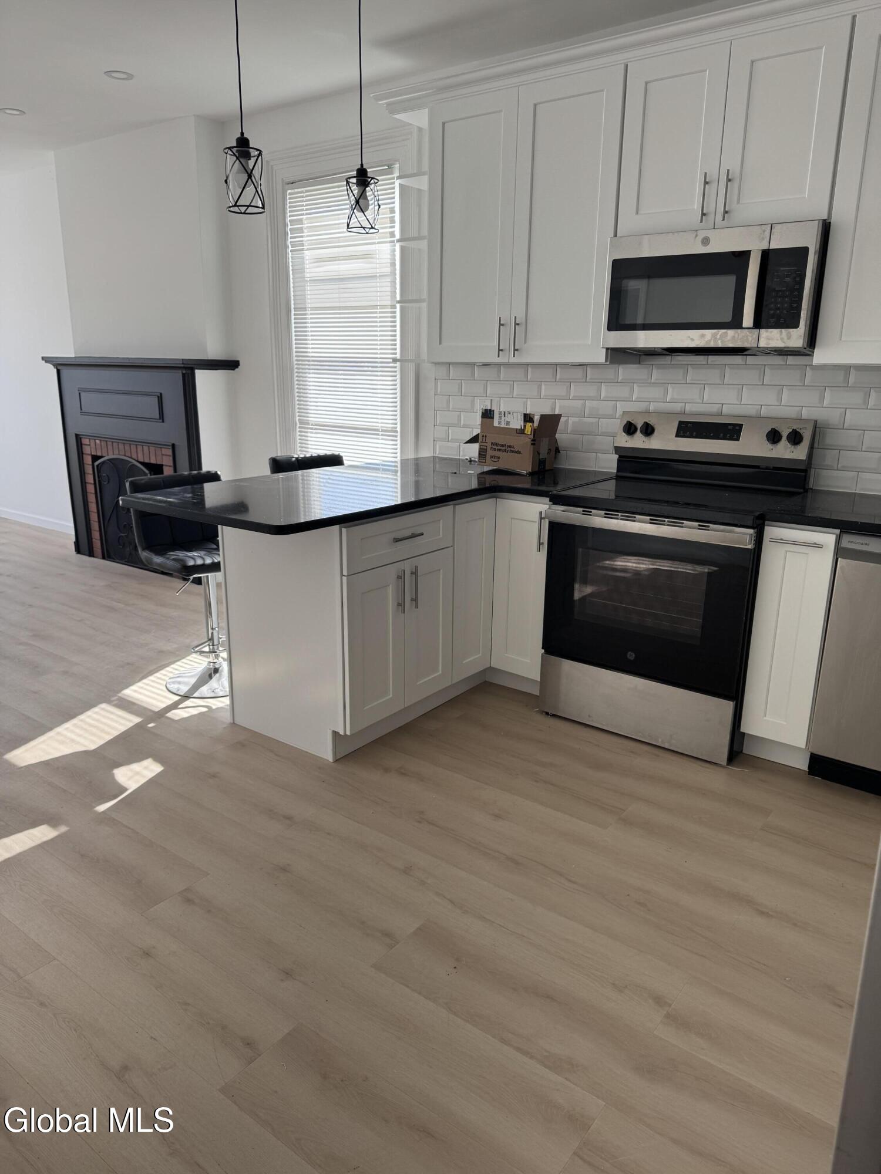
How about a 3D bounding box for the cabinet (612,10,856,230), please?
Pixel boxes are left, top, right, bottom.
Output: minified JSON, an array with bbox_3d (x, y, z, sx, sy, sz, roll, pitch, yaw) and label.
[{"bbox_3d":[1.062,-1.583,2.926,0.758,0.592,0.324,12,19,35],"label":"cabinet"}]

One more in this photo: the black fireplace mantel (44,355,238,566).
[{"bbox_3d":[-2.019,-0.829,5.529,1.570,1.387,0.400,12,19,35],"label":"black fireplace mantel"}]

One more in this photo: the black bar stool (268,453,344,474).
[{"bbox_3d":[-0.615,-0.202,4.222,0.420,0.890,0.470,-9,18,-30],"label":"black bar stool"}]

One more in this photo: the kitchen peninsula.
[{"bbox_3d":[-0.169,0.036,3.314,1.115,0.917,1.845,12,19,35],"label":"kitchen peninsula"}]

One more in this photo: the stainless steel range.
[{"bbox_3d":[0.889,-0.046,3.139,0.761,1.188,0.730,12,19,35],"label":"stainless steel range"}]

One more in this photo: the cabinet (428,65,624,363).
[{"bbox_3d":[0.397,-1.494,3.461,0.902,1.057,0.324,12,19,35],"label":"cabinet"}]

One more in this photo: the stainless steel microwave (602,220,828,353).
[{"bbox_3d":[1.028,-1.089,3.035,0.757,0.418,0.392,12,19,35],"label":"stainless steel microwave"}]

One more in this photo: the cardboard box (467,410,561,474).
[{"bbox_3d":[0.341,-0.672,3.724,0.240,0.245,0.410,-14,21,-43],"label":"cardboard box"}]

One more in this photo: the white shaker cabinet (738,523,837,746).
[{"bbox_3d":[1.343,0.125,2.970,0.225,0.795,0.610,12,19,35],"label":"white shaker cabinet"}]

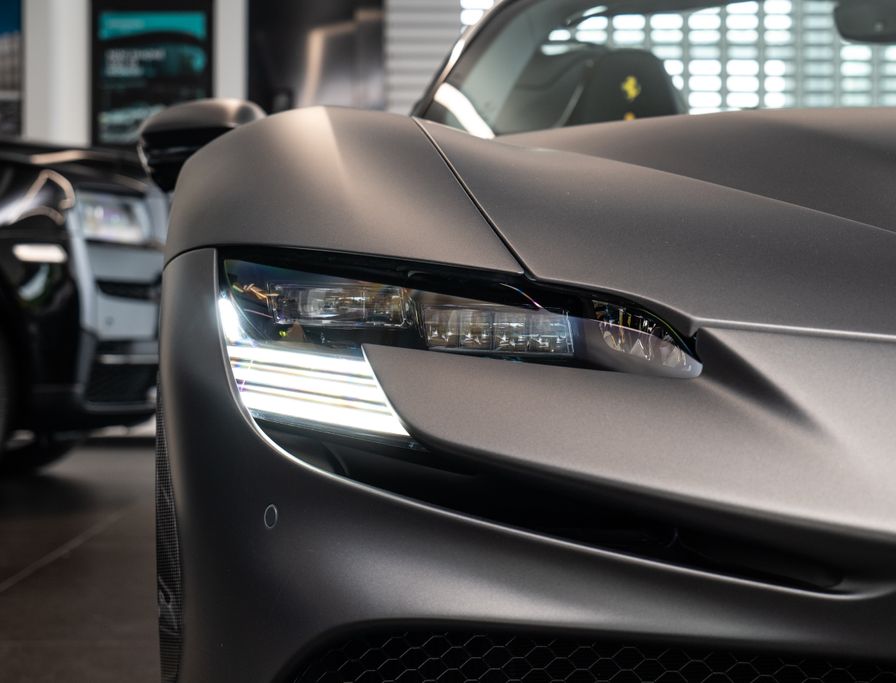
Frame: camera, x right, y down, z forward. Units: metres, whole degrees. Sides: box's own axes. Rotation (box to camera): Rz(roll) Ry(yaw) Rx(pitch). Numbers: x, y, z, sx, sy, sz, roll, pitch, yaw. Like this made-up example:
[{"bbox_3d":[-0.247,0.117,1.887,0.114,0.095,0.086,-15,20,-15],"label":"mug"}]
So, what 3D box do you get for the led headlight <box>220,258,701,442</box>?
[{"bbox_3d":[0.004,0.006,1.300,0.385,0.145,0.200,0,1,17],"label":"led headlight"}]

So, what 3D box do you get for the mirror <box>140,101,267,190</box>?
[{"bbox_3d":[-0.338,-0.275,2.420,0.215,0.145,0.145,0,1,6],"label":"mirror"}]

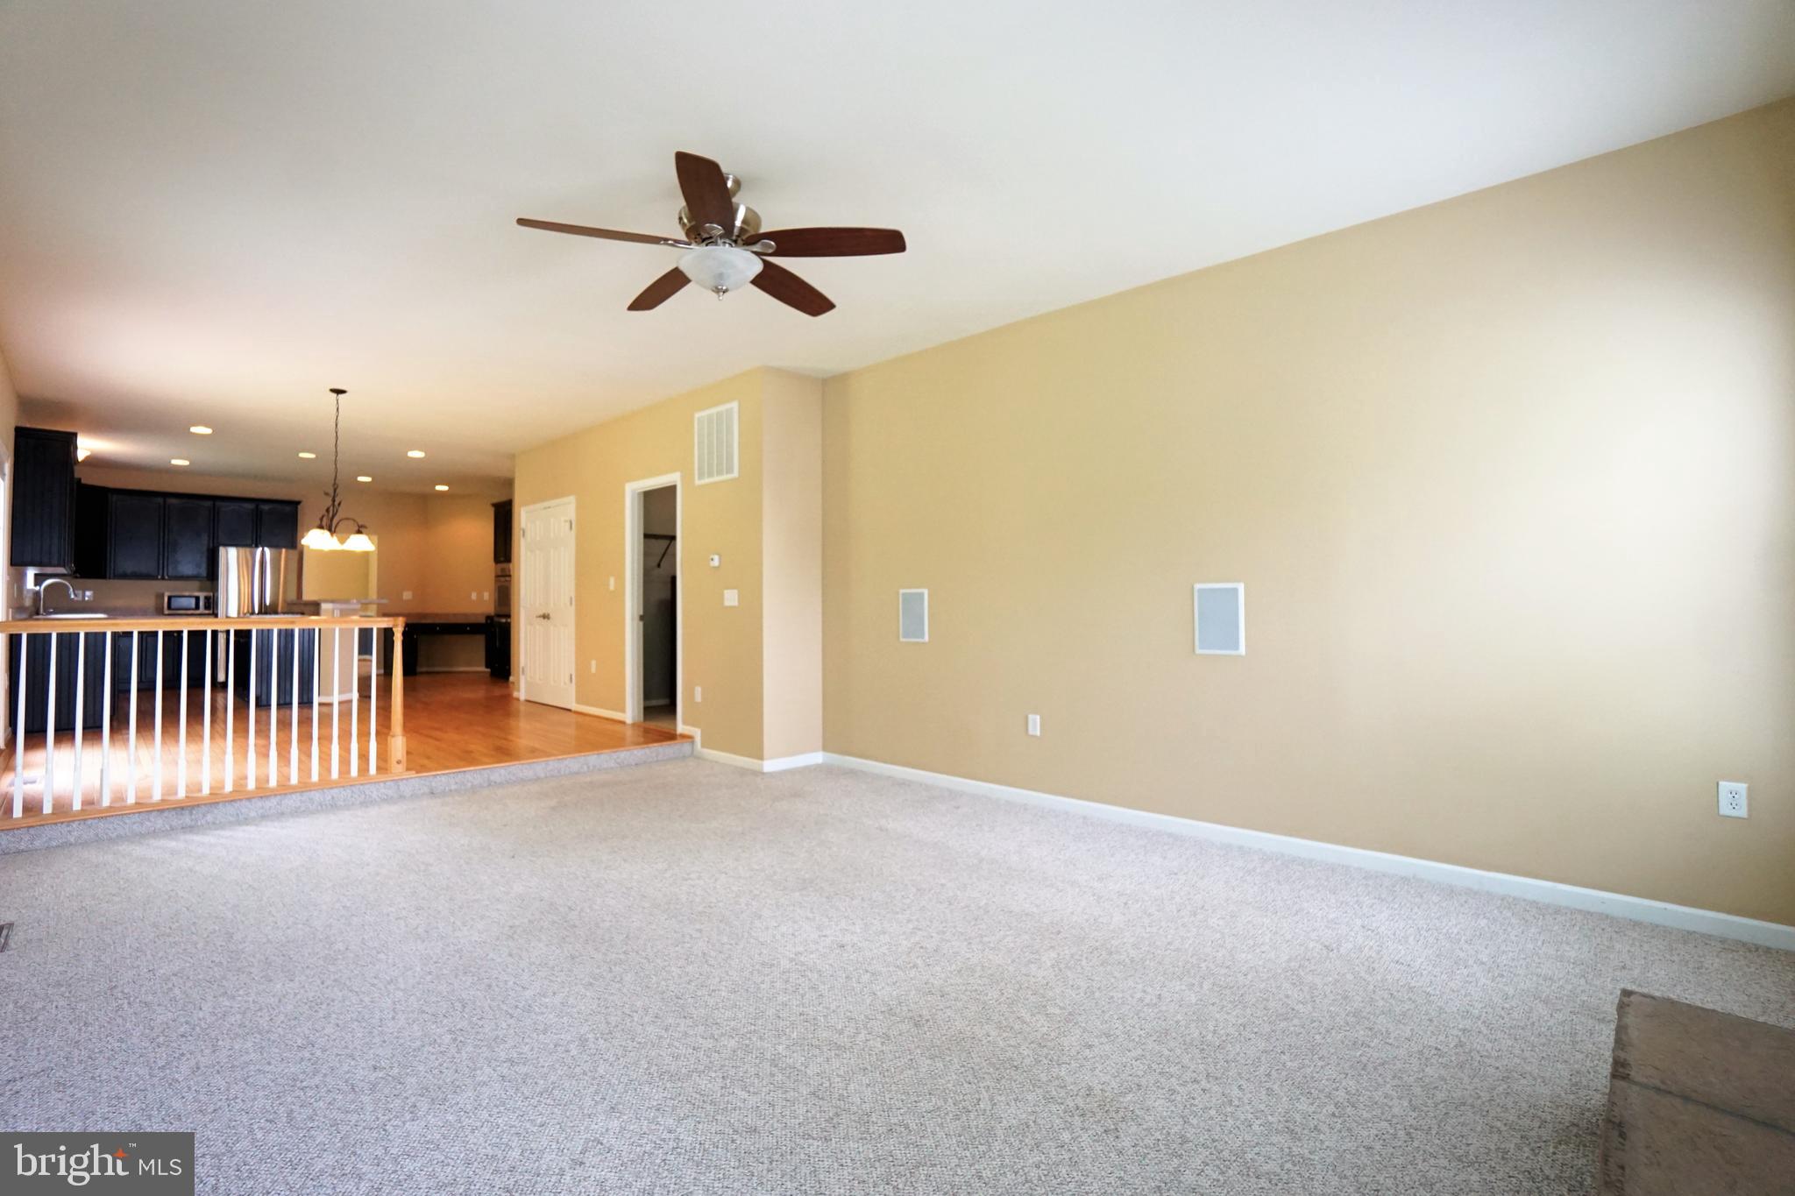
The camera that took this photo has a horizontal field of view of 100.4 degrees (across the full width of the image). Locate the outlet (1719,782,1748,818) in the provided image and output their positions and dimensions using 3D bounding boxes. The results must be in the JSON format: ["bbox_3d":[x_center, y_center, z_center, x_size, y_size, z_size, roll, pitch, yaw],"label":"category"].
[{"bbox_3d":[2.914,0.706,2.607,0.070,0.115,0.010,-1,-1,41],"label":"outlet"}]

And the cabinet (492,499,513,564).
[{"bbox_3d":[-5.054,-0.863,10.083,0.630,0.830,0.580,-1,-1,41],"label":"cabinet"}]

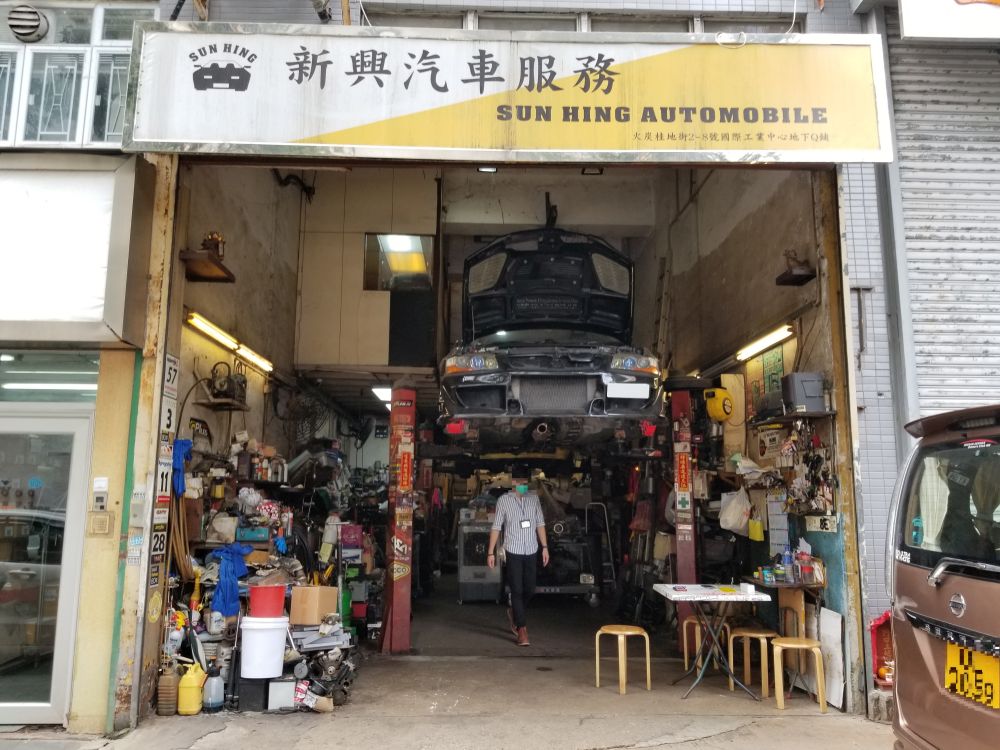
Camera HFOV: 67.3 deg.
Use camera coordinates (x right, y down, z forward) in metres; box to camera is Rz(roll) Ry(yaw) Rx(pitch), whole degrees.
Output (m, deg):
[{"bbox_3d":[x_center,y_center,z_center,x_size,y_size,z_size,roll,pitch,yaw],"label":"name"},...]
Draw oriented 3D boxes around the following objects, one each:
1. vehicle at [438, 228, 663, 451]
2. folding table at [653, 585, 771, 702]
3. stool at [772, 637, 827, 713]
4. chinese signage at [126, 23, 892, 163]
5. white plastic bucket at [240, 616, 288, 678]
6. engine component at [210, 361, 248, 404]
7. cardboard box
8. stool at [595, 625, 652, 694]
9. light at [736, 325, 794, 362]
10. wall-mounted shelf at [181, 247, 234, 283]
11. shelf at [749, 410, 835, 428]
[{"bbox_3d":[0.371,-0.204,7.524,1.770,1.830,4.500,0,-8,0],"label":"vehicle"},{"bbox_3d":[1.629,2.038,5.760,0.760,0.745,0.660,0,-8,0],"label":"folding table"},{"bbox_3d":[2.071,2.090,5.251,0.360,0.450,0.360,1,-8,-1],"label":"stool"},{"bbox_3d":[0.103,-2.065,5.598,5.570,1.020,0.170,1,-8,-1],"label":"chinese signage"},{"bbox_3d":[-1.616,1.847,5.160,0.325,0.400,0.325,1,-8,-1],"label":"white plastic bucket"},{"bbox_3d":[-2.322,0.070,6.449,0.240,0.330,0.400,1,-8,-1],"label":"engine component"},{"bbox_3d":[-1.331,1.625,5.361,0.210,0.265,0.250,-1,-9,12],"label":"cardboard box"},{"bbox_3d":[0.945,2.195,5.809,0.390,0.440,0.390,1,-8,-1],"label":"stool"},{"bbox_3d":[2.185,-0.239,6.234,0.080,0.100,1.180,1,-8,-1],"label":"light"},{"bbox_3d":[-2.352,-0.843,5.891,0.360,0.075,0.620,1,-8,-1],"label":"wall-mounted shelf"},{"bbox_3d":[2.315,0.358,5.987,0.330,0.060,0.920,1,-8,-1],"label":"shelf"}]

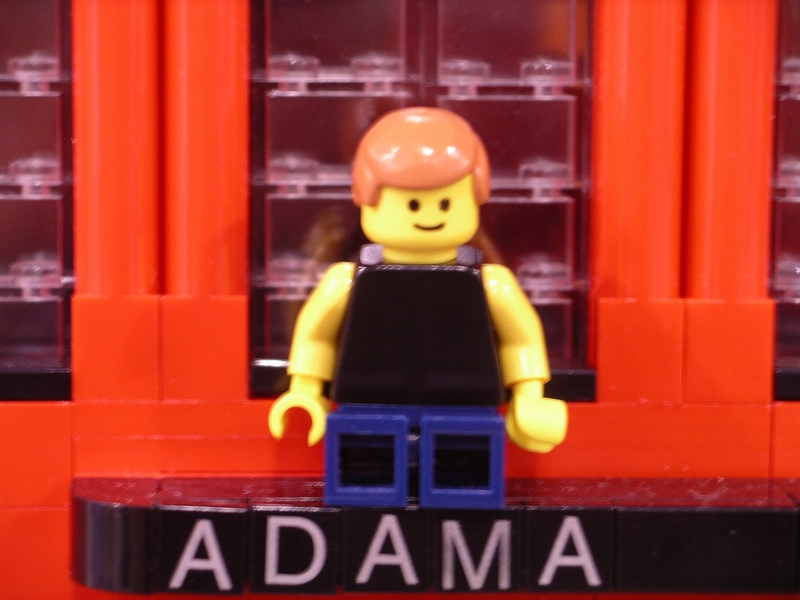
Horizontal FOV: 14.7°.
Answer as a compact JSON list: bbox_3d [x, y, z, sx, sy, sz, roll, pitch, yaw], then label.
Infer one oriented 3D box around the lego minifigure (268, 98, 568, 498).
[{"bbox_3d":[0.002,0.000,0.274,0.027,0.034,0.018,1,8,3],"label":"lego minifigure"}]

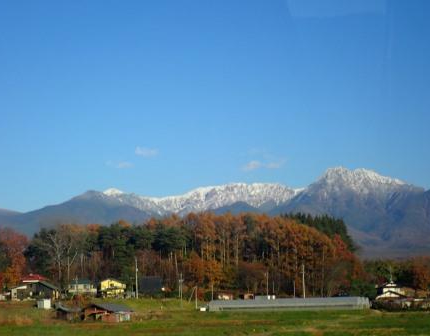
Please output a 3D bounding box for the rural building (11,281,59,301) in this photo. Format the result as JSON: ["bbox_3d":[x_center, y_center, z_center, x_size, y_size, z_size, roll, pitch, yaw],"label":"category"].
[{"bbox_3d":[-44.950,30.640,325.000,10.000,5.600,8.500,-2,-6,18],"label":"rural building"}]

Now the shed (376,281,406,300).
[{"bbox_3d":[47.190,33.530,350.000,8.000,6.000,8.000,-1,-5,3],"label":"shed"}]

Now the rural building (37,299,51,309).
[{"bbox_3d":[-38.210,30.430,290.000,2.300,2.300,2.200,3,-6,-33],"label":"rural building"}]

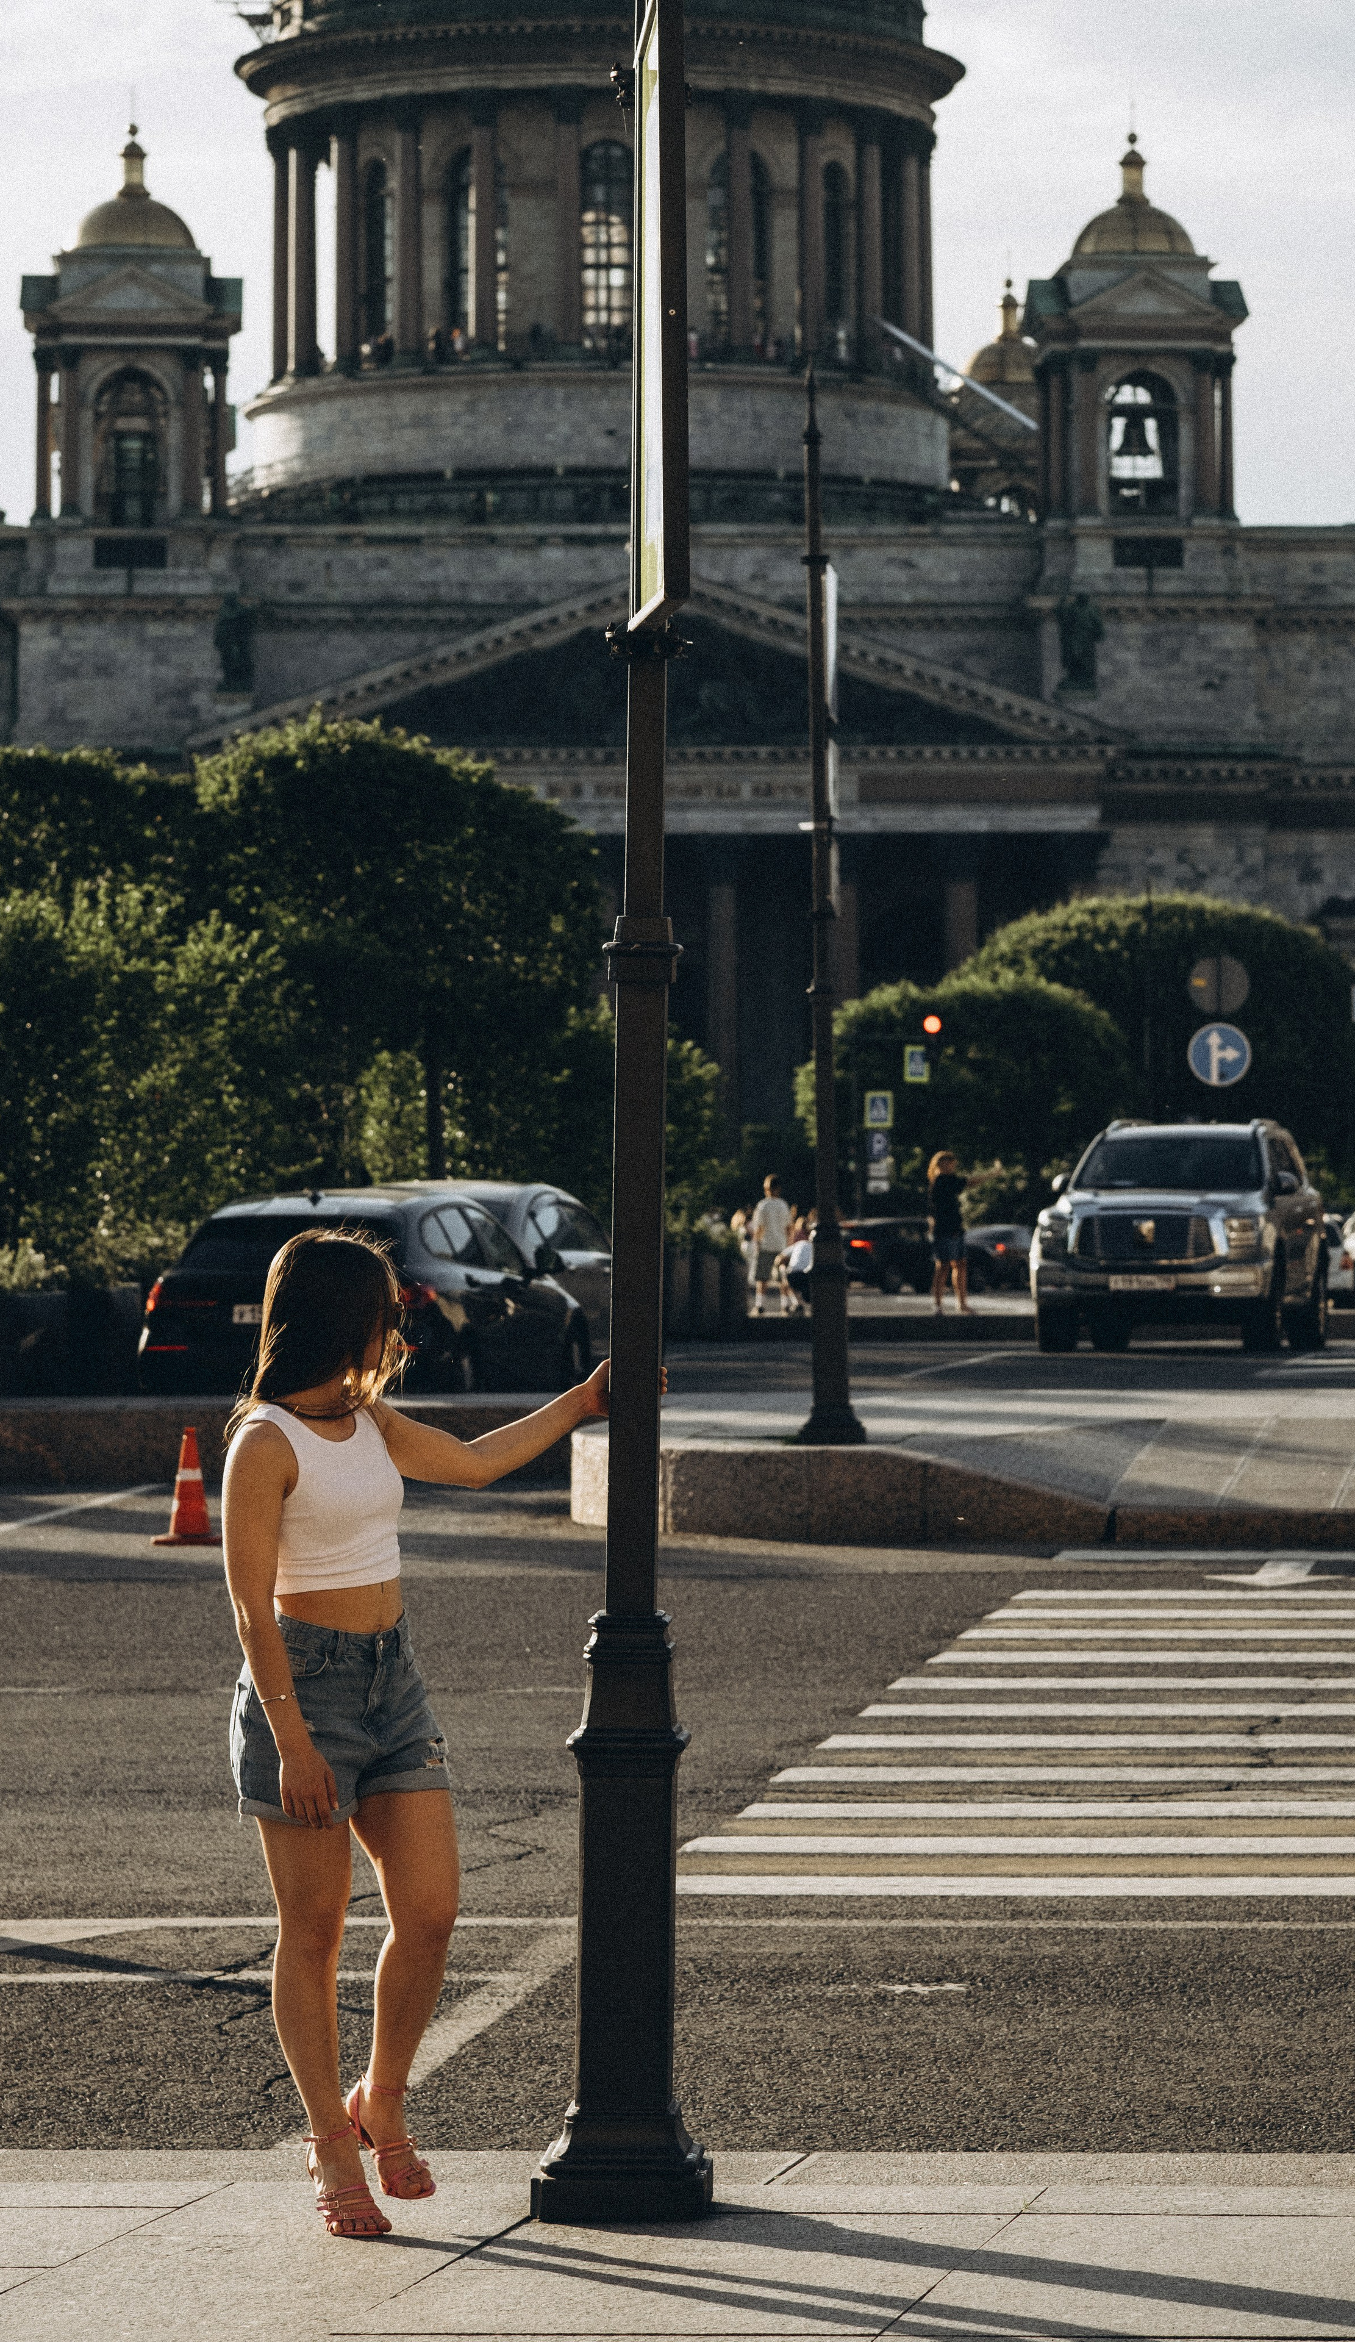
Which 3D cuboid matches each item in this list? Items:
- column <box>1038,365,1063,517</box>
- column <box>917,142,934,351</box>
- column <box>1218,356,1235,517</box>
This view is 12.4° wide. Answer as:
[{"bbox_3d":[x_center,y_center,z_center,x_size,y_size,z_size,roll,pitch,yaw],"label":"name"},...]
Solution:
[{"bbox_3d":[18.548,-36.445,310.200,1.200,8.200,1.200,0,0,-4],"label":"column"},{"bbox_3d":[13.956,-52.429,354.000,1.400,12.800,1.400,0,0,0],"label":"column"},{"bbox_3d":[29.778,-39.655,337.519,0.970,8.752,0.970,0,0,-3],"label":"column"}]

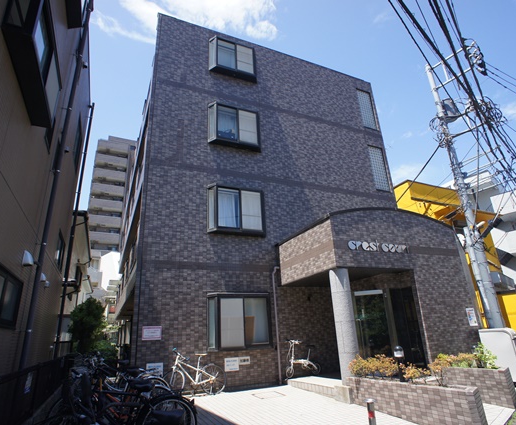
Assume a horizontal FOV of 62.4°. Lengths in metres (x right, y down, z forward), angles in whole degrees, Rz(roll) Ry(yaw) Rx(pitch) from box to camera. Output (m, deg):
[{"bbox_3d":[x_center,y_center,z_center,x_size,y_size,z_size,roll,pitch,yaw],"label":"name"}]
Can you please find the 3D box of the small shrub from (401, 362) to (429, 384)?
[{"bbox_3d":[2.772,2.834,7.500,0.440,0.360,0.400,7,-24,-23],"label":"small shrub"}]

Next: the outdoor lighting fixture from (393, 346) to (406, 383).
[{"bbox_3d":[2.557,2.747,7.700,0.160,0.650,0.160,7,-24,-23],"label":"outdoor lighting fixture"}]

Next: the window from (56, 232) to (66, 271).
[{"bbox_3d":[-5.080,1.015,10.987,0.120,0.713,1.749,5,-23,-19],"label":"window"}]

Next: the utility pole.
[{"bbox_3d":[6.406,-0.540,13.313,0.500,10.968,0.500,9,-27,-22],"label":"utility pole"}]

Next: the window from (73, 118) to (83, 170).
[{"bbox_3d":[-5.277,-1.980,12.535,0.120,1.342,1.474,5,-23,-19],"label":"window"}]

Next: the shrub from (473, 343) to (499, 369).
[{"bbox_3d":[4.859,3.065,9.100,0.420,0.500,0.400,7,-24,-23],"label":"shrub"}]

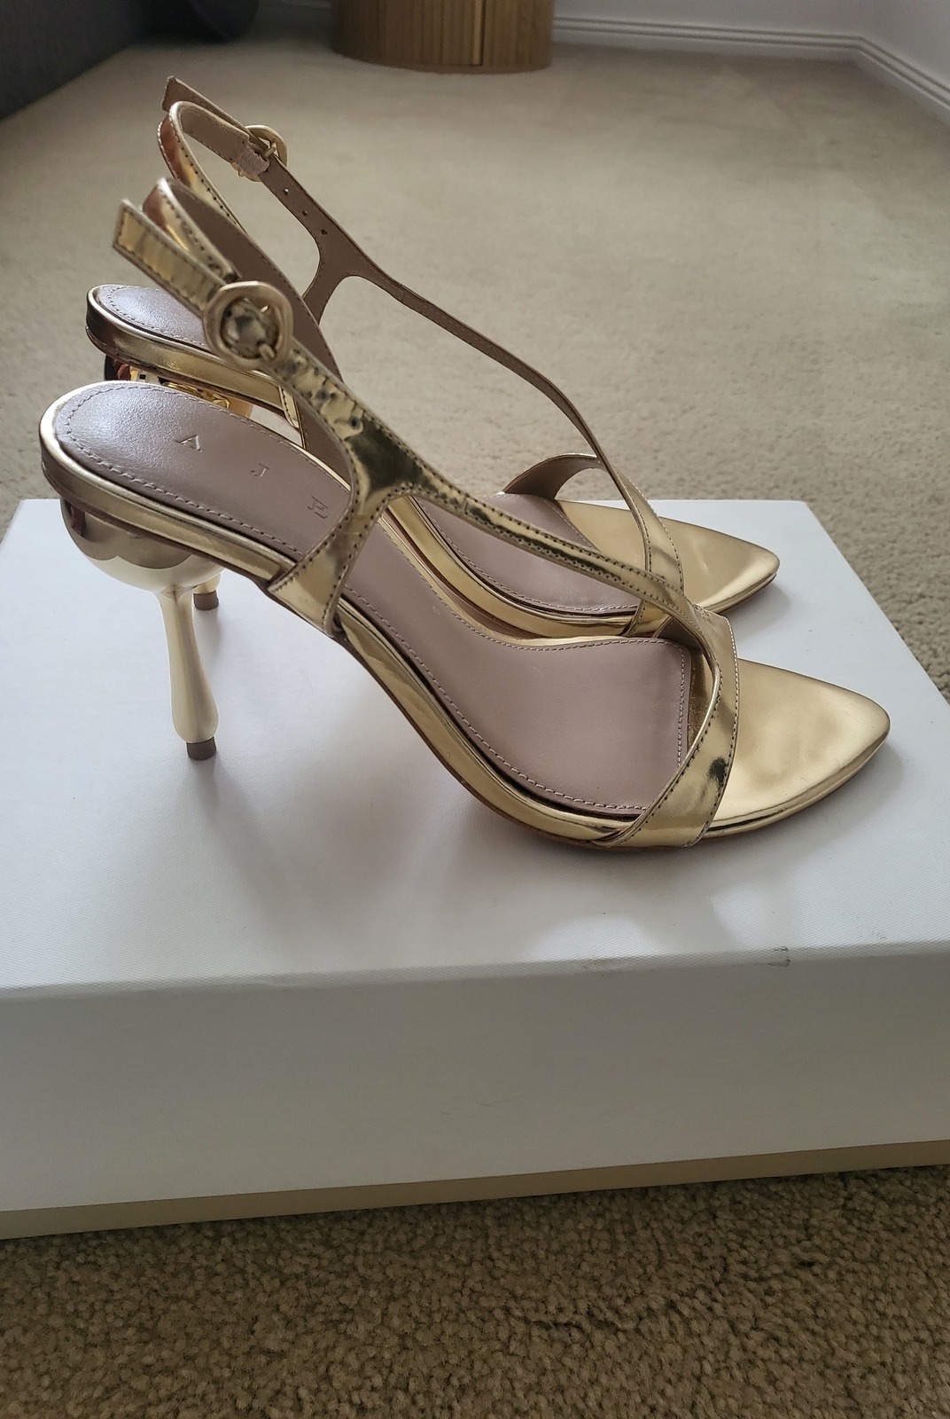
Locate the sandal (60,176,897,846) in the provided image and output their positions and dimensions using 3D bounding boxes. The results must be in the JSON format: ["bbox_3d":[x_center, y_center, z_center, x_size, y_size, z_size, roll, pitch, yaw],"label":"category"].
[{"bbox_3d":[0.015,-0.047,0.266,0.229,0.152,0.086,-1,38,-6],"label":"sandal"}]

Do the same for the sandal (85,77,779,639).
[{"bbox_3d":[0.000,-0.108,0.342,0.232,0.154,0.084,-3,38,-9],"label":"sandal"}]

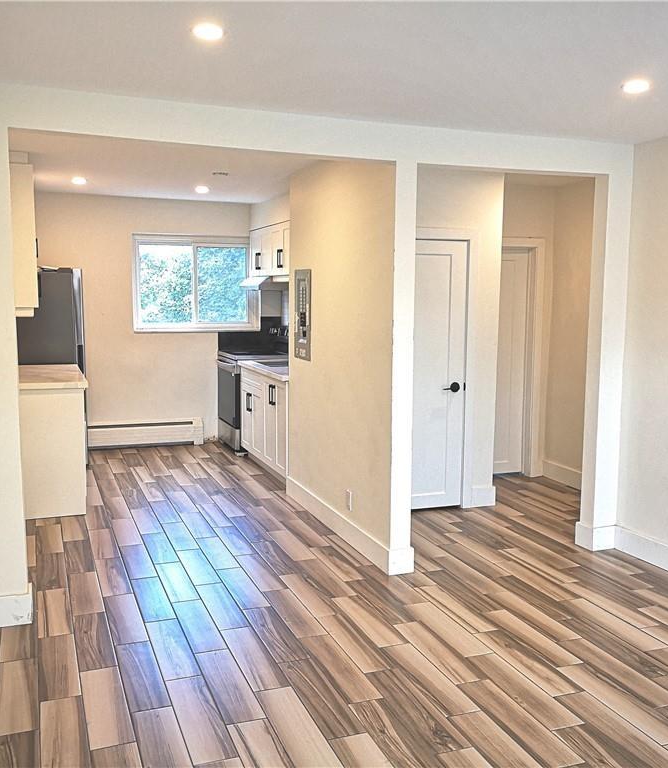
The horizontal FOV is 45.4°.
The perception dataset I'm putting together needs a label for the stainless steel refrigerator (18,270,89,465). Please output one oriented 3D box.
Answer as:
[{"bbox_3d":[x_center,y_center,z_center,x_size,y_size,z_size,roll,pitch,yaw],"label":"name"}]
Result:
[{"bbox_3d":[-2.567,-0.140,7.015,0.700,1.730,0.770,-2,7,-20],"label":"stainless steel refrigerator"}]

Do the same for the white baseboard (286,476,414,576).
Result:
[{"bbox_3d":[0.040,0.878,5.281,0.144,0.138,1.903,-2,7,-21],"label":"white baseboard"}]

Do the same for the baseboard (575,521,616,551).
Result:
[{"bbox_3d":[1.607,0.930,4.902,0.171,0.141,0.153,-2,7,-21],"label":"baseboard"}]

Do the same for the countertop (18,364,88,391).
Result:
[{"bbox_3d":[-2.226,-0.061,5.989,0.641,0.040,1.421,-2,7,-21],"label":"countertop"}]

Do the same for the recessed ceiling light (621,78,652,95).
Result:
[{"bbox_3d":[1.261,-1.236,3.333,0.120,0.017,0.120,-2,7,-21],"label":"recessed ceiling light"}]

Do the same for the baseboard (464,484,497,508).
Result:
[{"bbox_3d":[1.068,0.815,5.782,0.240,0.147,0.020,-2,7,-20],"label":"baseboard"}]

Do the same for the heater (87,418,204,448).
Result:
[{"bbox_3d":[-1.899,0.498,7.916,1.190,0.266,0.077,-2,7,-21],"label":"heater"}]

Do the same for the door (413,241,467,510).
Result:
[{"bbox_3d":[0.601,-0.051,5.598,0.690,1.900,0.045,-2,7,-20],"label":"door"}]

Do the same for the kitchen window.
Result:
[{"bbox_3d":[-1.389,-1.002,8.162,1.290,0.960,0.100,-2,7,-20],"label":"kitchen window"}]

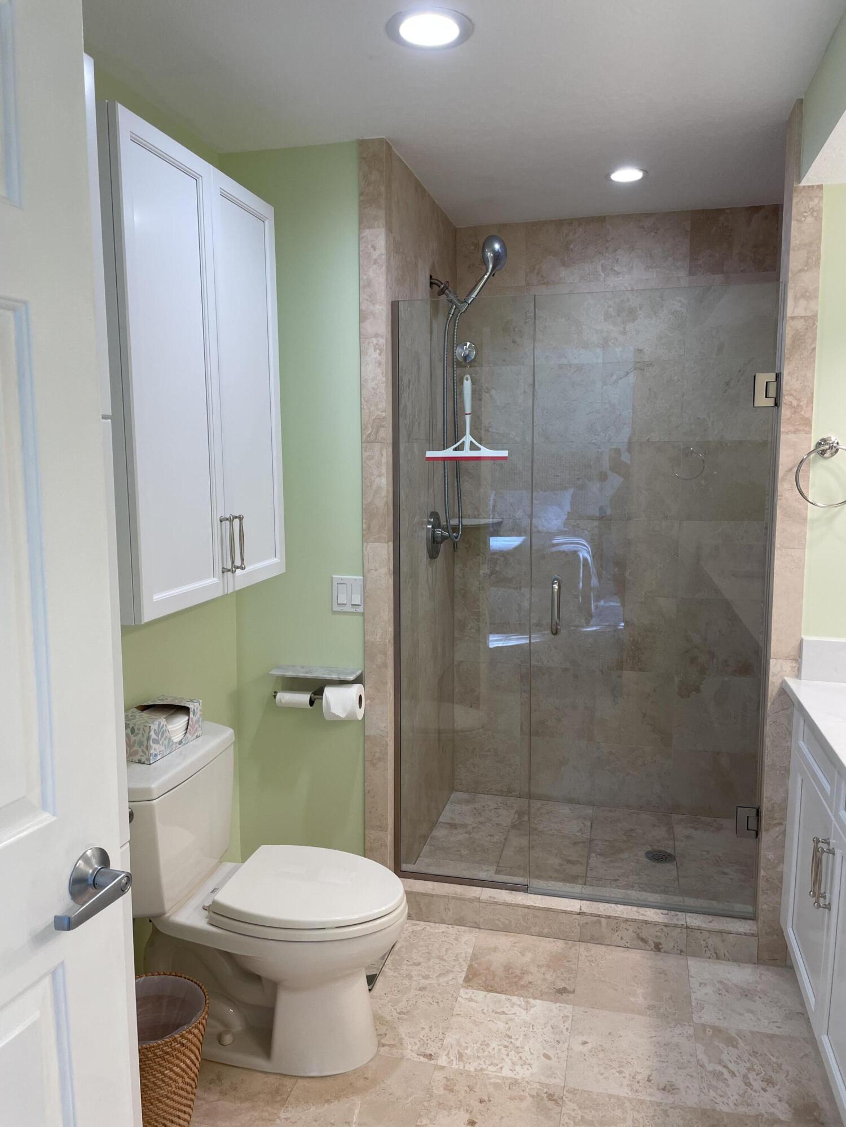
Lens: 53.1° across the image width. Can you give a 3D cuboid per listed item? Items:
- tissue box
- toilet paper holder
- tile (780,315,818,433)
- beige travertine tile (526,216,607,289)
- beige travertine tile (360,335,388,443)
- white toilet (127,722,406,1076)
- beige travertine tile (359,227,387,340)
[{"bbox_3d":[-0.668,0.417,2.137,0.116,0.096,0.220,2,8,18],"label":"tissue box"},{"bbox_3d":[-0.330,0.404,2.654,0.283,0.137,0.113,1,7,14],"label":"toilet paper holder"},{"bbox_3d":[1.009,-0.503,2.274,0.078,0.310,0.012,1,7,14],"label":"tile"},{"bbox_3d":[0.557,-1.213,3.304,0.307,0.239,0.015,1,7,14],"label":"beige travertine tile"},{"bbox_3d":[-0.142,-0.518,2.532,0.086,0.307,0.015,1,7,14],"label":"beige travertine tile"},{"bbox_3d":[-0.395,0.854,2.160,0.714,0.724,0.433,1,7,14],"label":"white toilet"},{"bbox_3d":[-0.147,-0.832,2.525,0.080,0.310,0.012,1,7,14],"label":"beige travertine tile"}]

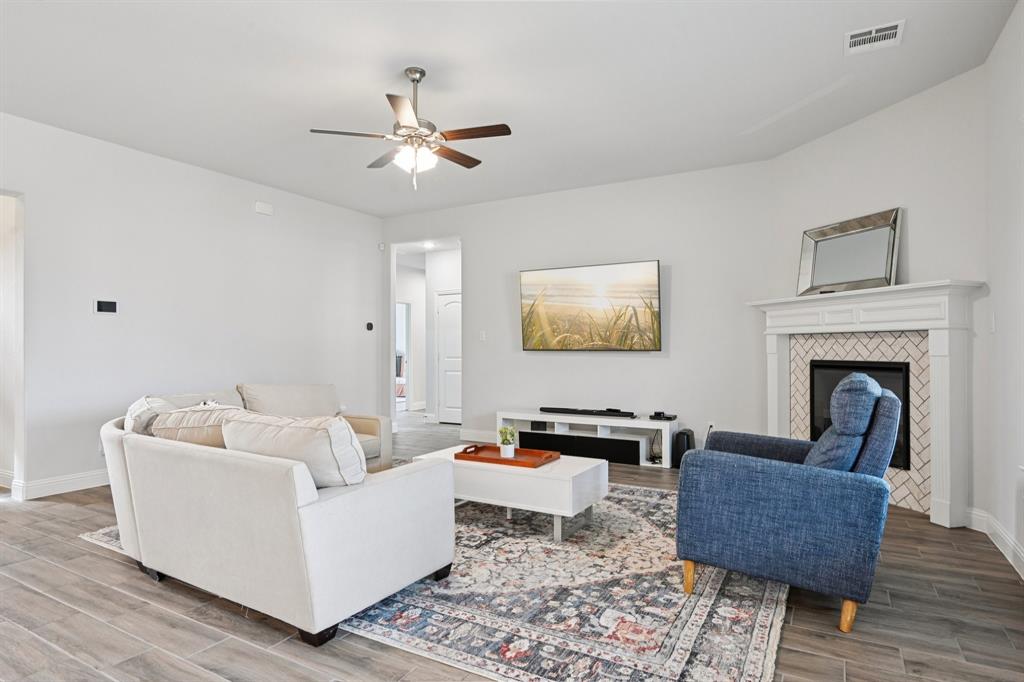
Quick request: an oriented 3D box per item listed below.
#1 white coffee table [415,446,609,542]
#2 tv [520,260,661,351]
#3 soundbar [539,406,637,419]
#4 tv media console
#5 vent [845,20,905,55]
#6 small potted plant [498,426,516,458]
[{"bbox_3d":[-0.017,1.038,3.974,1.225,0.420,0.590,0,-1,30],"label":"white coffee table"},{"bbox_3d":[0.853,-0.361,6.418,1.665,0.955,0.055,0,4,30],"label":"tv"},{"bbox_3d":[0.818,0.804,6.403,1.090,0.055,0.090,0,-1,30],"label":"soundbar"},{"bbox_3d":[0.785,1.053,6.316,2.010,0.447,0.345,0,-1,30],"label":"tv media console"},{"bbox_3d":[2.118,-1.761,3.333,0.290,0.025,0.280,0,-1,30],"label":"vent"},{"bbox_3d":[-0.032,0.706,3.987,0.115,0.222,0.115,0,-1,0],"label":"small potted plant"}]

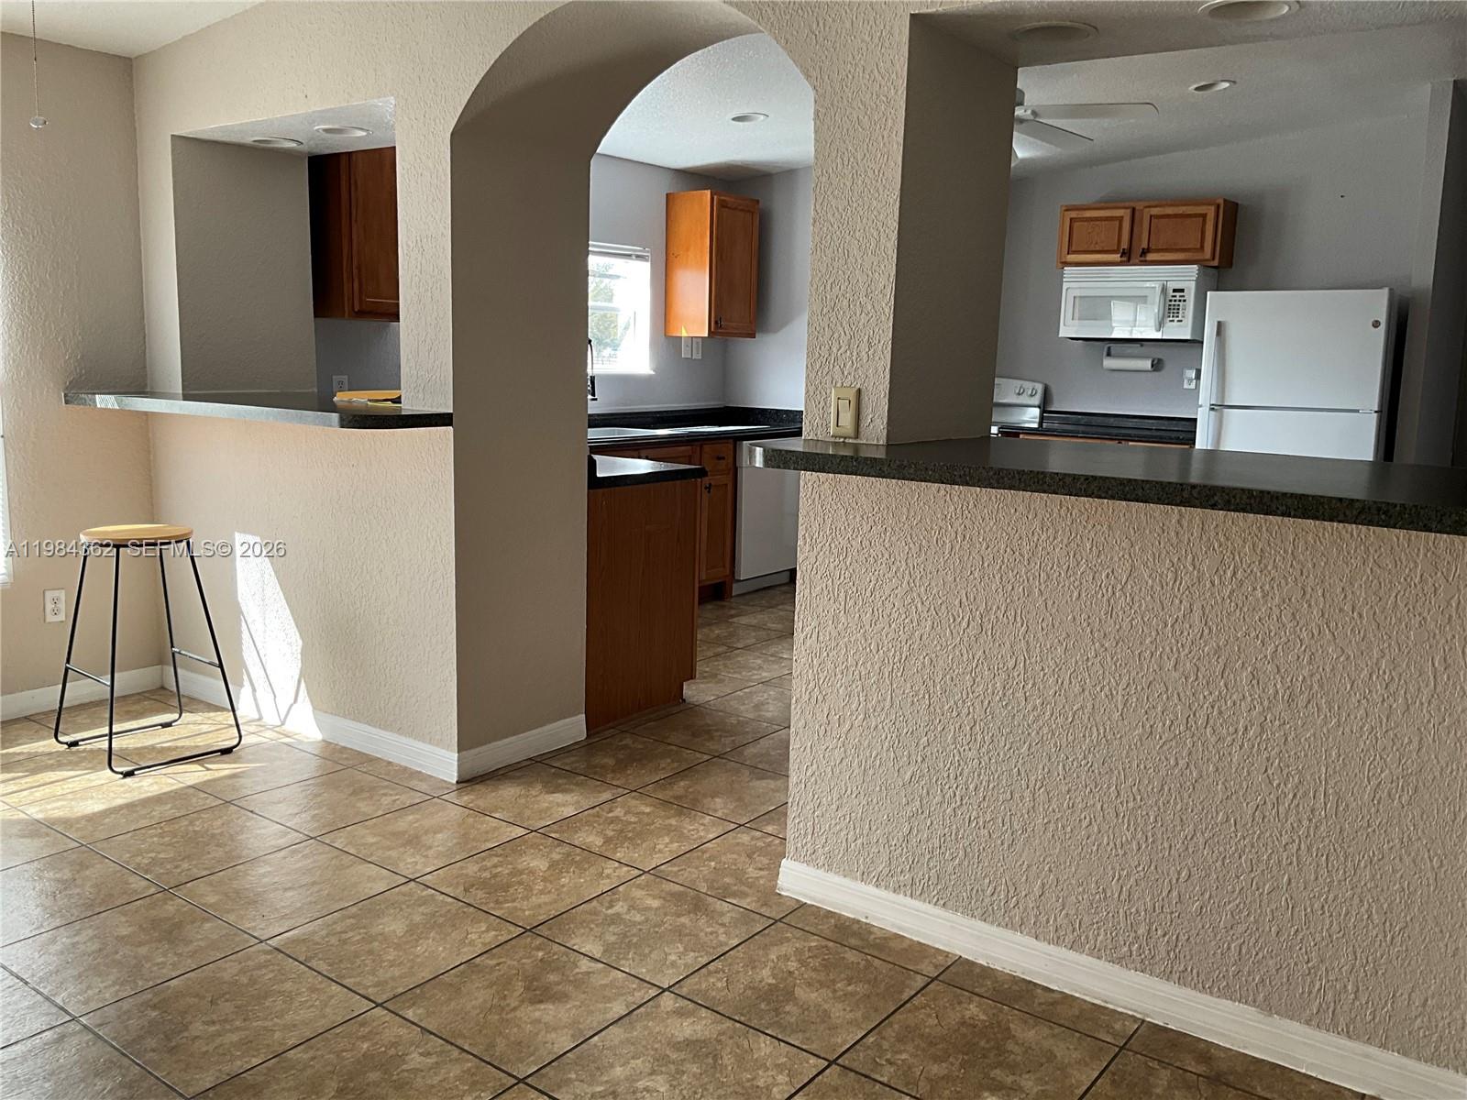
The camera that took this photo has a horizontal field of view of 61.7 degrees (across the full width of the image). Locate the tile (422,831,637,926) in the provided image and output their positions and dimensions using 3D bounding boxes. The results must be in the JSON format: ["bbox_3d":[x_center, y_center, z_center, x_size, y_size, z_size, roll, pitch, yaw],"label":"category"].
[{"bbox_3d":[-0.514,0.840,3.135,0.410,0.010,0.410,9,12,36],"label":"tile"}]

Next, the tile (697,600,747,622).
[{"bbox_3d":[-0.097,0.308,6.516,0.418,0.010,0.418,9,12,36],"label":"tile"}]

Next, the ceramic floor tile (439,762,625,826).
[{"bbox_3d":[-0.597,0.741,3.708,0.410,0.010,0.410,9,12,36],"label":"ceramic floor tile"}]

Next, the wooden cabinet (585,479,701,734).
[{"bbox_3d":[-0.676,0.134,4.781,0.900,0.863,0.602,9,12,36],"label":"wooden cabinet"}]

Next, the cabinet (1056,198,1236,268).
[{"bbox_3d":[2.347,-1.781,7.003,0.907,0.353,0.303,8,12,35],"label":"cabinet"}]

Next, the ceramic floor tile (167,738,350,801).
[{"bbox_3d":[-1.529,0.698,3.923,0.416,0.010,0.416,9,12,36],"label":"ceramic floor tile"}]

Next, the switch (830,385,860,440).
[{"bbox_3d":[0.255,-0.313,2.811,0.071,0.115,0.012,9,12,36],"label":"switch"}]

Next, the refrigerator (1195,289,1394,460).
[{"bbox_3d":[2.885,-0.461,6.403,0.801,1.709,0.769,7,11,30],"label":"refrigerator"}]

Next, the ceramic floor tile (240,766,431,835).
[{"bbox_3d":[-1.193,0.749,3.675,0.416,0.010,0.416,9,12,36],"label":"ceramic floor tile"}]

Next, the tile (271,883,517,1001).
[{"bbox_3d":[-0.774,0.900,2.845,0.416,0.010,0.416,9,12,36],"label":"tile"}]

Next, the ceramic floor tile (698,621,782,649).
[{"bbox_3d":[-0.014,0.402,5.838,0.410,0.010,0.410,9,12,36],"label":"ceramic floor tile"}]

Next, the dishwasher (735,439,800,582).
[{"bbox_3d":[-0.009,-0.240,6.996,0.610,0.817,0.606,9,12,36],"label":"dishwasher"}]

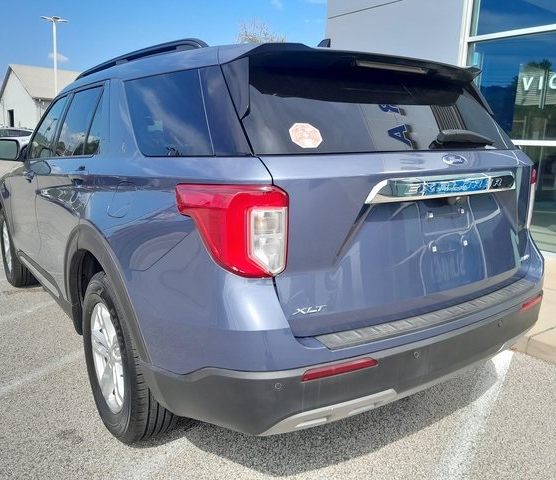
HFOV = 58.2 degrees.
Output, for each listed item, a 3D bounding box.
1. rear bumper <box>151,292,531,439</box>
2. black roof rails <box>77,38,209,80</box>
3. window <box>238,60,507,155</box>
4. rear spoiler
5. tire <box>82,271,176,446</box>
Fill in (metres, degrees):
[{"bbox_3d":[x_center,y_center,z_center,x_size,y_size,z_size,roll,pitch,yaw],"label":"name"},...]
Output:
[{"bbox_3d":[0.495,0.431,2.060,1.940,0.340,0.620,-8,13,-34],"label":"rear bumper"},{"bbox_3d":[-0.829,-0.932,2.686,0.060,0.100,2.000,-8,14,-34],"label":"black roof rails"},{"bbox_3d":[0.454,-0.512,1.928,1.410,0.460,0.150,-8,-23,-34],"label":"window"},{"bbox_3d":[0.356,-0.615,2.050,1.370,0.270,0.360,-8,13,-34],"label":"rear spoiler"},{"bbox_3d":[-0.670,0.505,2.261,0.255,0.775,0.775,-8,13,-34],"label":"tire"}]

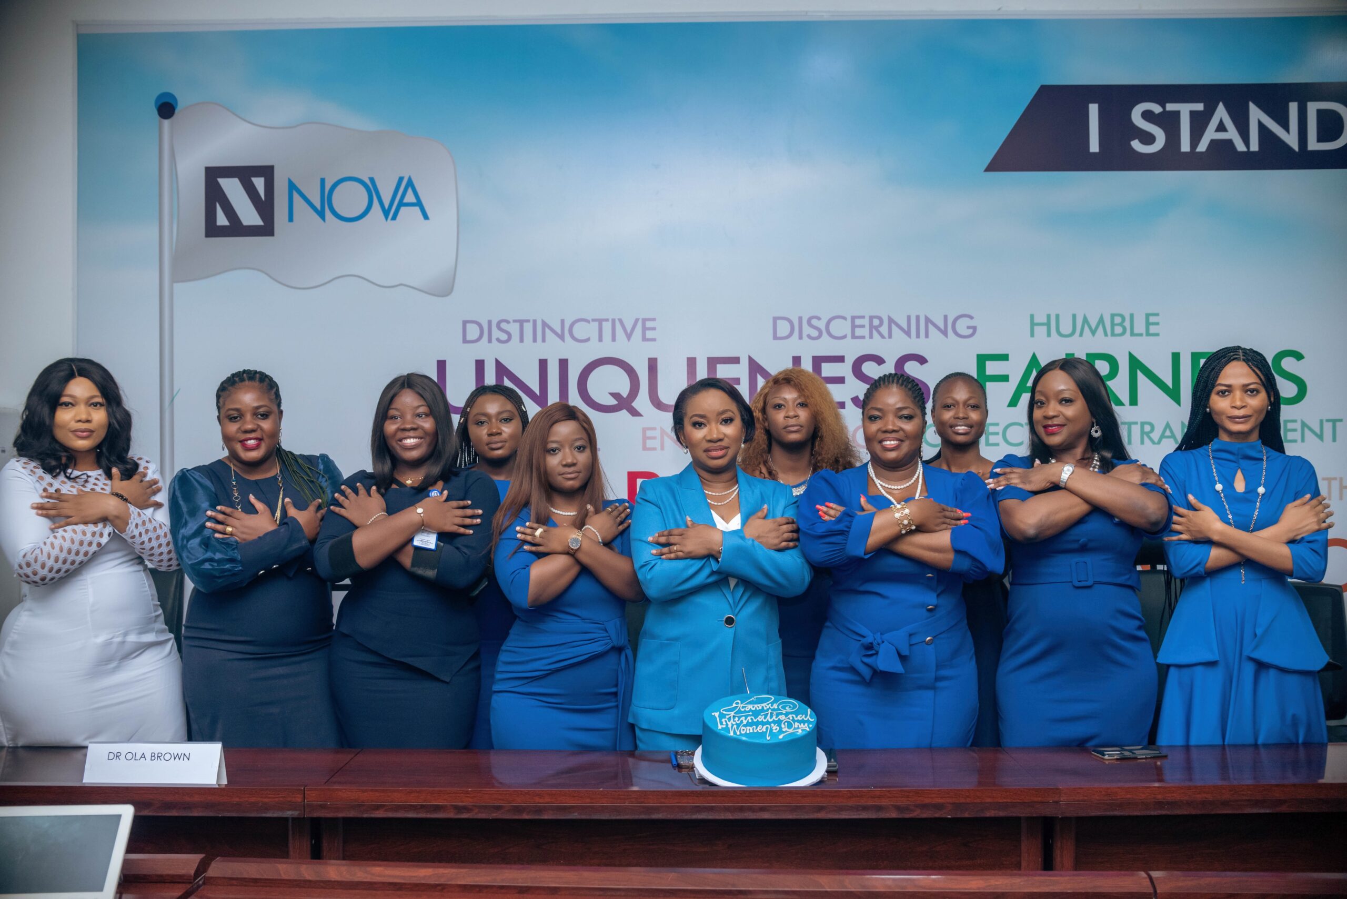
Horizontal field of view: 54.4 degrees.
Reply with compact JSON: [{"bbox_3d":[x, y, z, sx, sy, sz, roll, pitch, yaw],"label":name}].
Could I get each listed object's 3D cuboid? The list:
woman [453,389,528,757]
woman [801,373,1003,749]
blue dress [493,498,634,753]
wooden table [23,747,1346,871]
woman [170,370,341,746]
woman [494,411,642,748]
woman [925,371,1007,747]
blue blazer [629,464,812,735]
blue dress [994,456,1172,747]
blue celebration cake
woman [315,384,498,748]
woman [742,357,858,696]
[{"bbox_3d":[-0.497,0.640,3.660,0.430,1.641,0.300,0,1,-5],"label":"woman"},{"bbox_3d":[0.576,0.636,3.320,0.500,1.659,0.340,0,1,6],"label":"woman"},{"bbox_3d":[-0.280,0.579,3.340,0.380,0.892,0.330,0,0,-5],"label":"blue dress"},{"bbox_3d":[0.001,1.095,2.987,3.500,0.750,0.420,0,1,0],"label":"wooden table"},{"bbox_3d":[-1.065,0.640,3.340,0.450,1.685,0.360,0,0,-20],"label":"woman"},{"bbox_3d":[-0.277,0.678,3.360,0.390,1.597,0.360,0,0,-5],"label":"woman"},{"bbox_3d":[0.816,0.620,3.710,0.430,1.679,0.300,0,1,6],"label":"woman"},{"bbox_3d":[0.119,0.384,3.340,0.450,0.680,0.330,0,0,-10],"label":"blue blazer"},{"bbox_3d":[1.037,0.490,3.338,0.440,0.951,0.330,0,1,7],"label":"blue dress"},{"bbox_3d":[0.198,0.664,2.980,0.295,0.115,0.295,0,12,0],"label":"blue celebration cake"},{"bbox_3d":[-0.684,0.642,3.360,0.475,1.675,0.360,0,0,-10],"label":"woman"},{"bbox_3d":[0.354,0.617,3.750,0.440,1.712,0.320,0,0,0],"label":"woman"}]

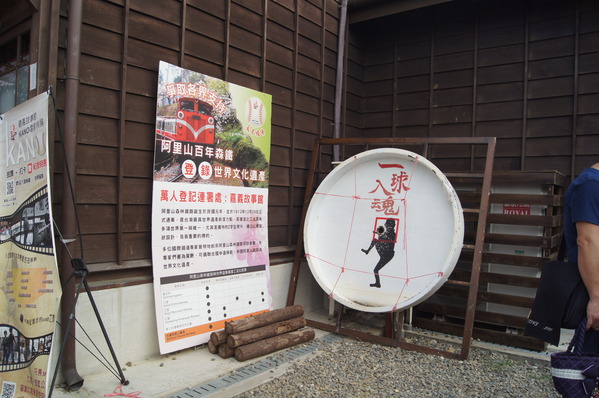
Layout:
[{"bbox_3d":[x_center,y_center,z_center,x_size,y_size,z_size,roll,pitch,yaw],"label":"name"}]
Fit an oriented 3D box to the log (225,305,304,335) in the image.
[{"bbox_3d":[-0.245,0.933,3.496,0.095,0.095,0.760,3,1,42],"label":"log"}]

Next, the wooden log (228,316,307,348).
[{"bbox_3d":[-0.226,1.016,3.436,0.091,0.091,0.745,3,1,43],"label":"wooden log"}]

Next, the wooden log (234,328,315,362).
[{"bbox_3d":[-0.163,1.097,3.401,0.102,0.102,0.737,3,1,44],"label":"wooden log"}]

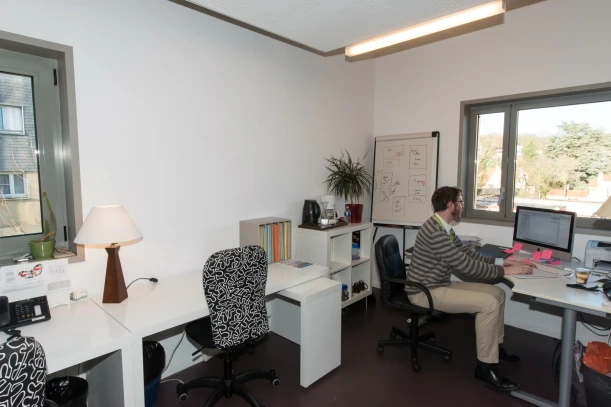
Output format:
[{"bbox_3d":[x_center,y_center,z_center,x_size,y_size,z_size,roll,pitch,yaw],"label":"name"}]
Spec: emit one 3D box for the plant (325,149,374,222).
[{"bbox_3d":[0.481,-0.167,3.714,0.480,0.760,0.490,6,8,43],"label":"plant"}]

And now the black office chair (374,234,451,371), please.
[{"bbox_3d":[0.882,0.761,2.956,0.620,0.970,0.610,3,6,25],"label":"black office chair"}]

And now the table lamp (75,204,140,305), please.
[{"bbox_3d":[-1.129,0.301,2.080,0.350,0.560,0.350,6,8,43],"label":"table lamp"}]

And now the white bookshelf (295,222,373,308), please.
[{"bbox_3d":[0.318,0.651,3.684,0.390,0.857,0.775,6,8,43],"label":"white bookshelf"}]

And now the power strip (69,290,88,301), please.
[{"bbox_3d":[-1.347,0.552,2.122,0.050,0.050,0.115,6,8,43],"label":"power strip"}]

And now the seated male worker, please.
[{"bbox_3d":[1.230,0.569,2.791,0.930,1.380,0.540,2,6,18],"label":"seated male worker"}]

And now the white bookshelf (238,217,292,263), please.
[{"bbox_3d":[-0.336,0.321,3.049,0.240,0.340,0.370,6,8,43],"label":"white bookshelf"}]

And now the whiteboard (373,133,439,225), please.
[{"bbox_3d":[1.041,-0.235,3.787,0.720,0.980,0.060,6,5,43],"label":"whiteboard"}]

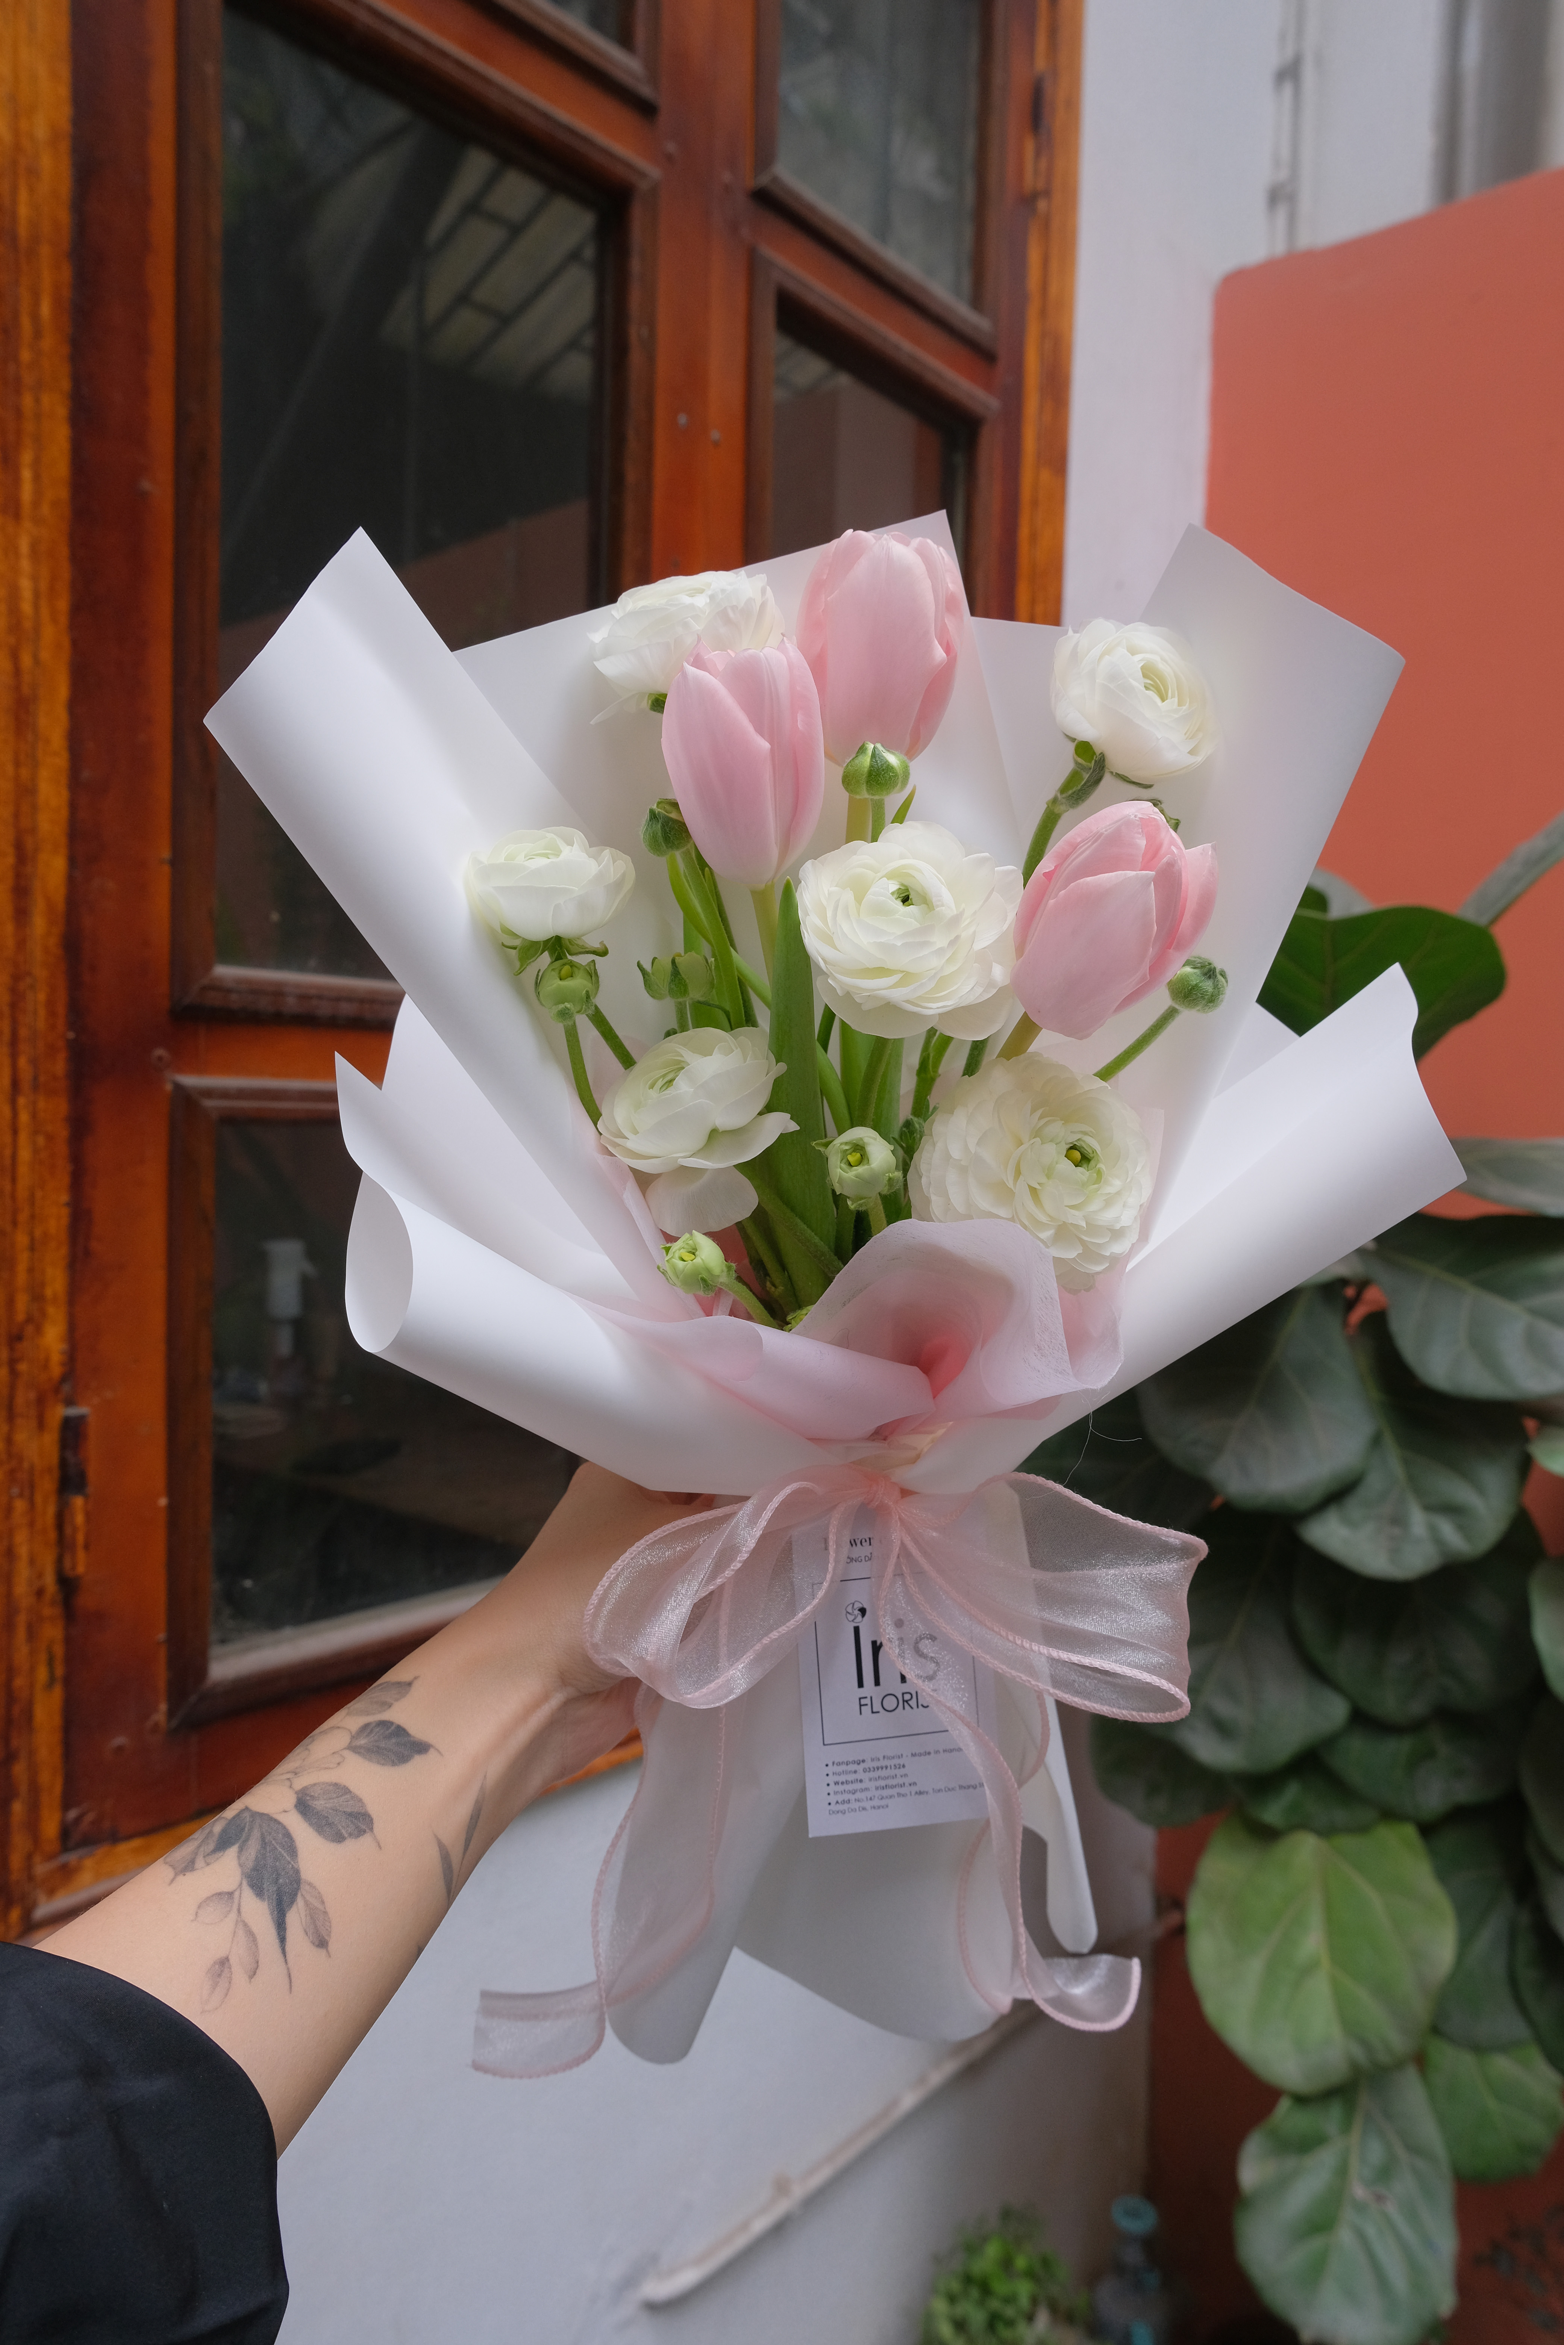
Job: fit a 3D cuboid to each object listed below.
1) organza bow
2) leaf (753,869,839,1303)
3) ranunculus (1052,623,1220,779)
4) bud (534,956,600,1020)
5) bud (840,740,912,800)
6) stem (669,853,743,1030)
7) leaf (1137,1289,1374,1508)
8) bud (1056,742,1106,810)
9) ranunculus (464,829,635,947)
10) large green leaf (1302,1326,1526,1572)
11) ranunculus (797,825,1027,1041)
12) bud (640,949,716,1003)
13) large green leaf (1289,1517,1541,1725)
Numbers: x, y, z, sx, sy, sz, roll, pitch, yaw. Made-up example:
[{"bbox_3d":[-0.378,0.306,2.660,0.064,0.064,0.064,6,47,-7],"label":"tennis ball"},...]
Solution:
[{"bbox_3d":[0.016,0.169,0.468,0.200,0.168,0.085,1,3,0],"label":"organza bow"},{"bbox_3d":[0.004,-0.026,0.505,0.024,0.132,0.020,-3,3,0],"label":"leaf"},{"bbox_3d":[0.109,-0.146,0.505,0.049,0.049,0.043,-9,-30,-34],"label":"ranunculus"},{"bbox_3d":[-0.065,-0.057,0.495,0.020,0.020,0.020,0,35,0],"label":"bud"},{"bbox_3d":[0.029,-0.122,0.495,0.021,0.018,0.021,2,0,0],"label":"bud"},{"bbox_3d":[-0.023,-0.073,0.515,0.013,0.057,0.012,-19,0,0],"label":"stem"},{"bbox_3d":[0.350,0.160,1.200,0.175,0.215,0.060,20,-26,8],"label":"leaf"},{"bbox_3d":[0.092,-0.122,0.500,0.014,0.021,0.013,24,3,0],"label":"bud"},{"bbox_3d":[-0.072,-0.089,0.505,0.052,0.035,0.052,-3,24,0],"label":"ranunculus"},{"bbox_3d":[0.470,0.207,1.220,0.175,0.215,0.060,-8,-28,-4],"label":"large green leaf"},{"bbox_3d":[0.036,-0.070,0.470,0.064,0.064,0.045,-1,-30,1],"label":"ranunculus"},{"bbox_3d":[-0.032,-0.060,0.495,0.023,0.017,0.021,1,2,0],"label":"bud"},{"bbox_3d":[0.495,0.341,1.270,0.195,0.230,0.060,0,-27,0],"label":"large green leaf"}]

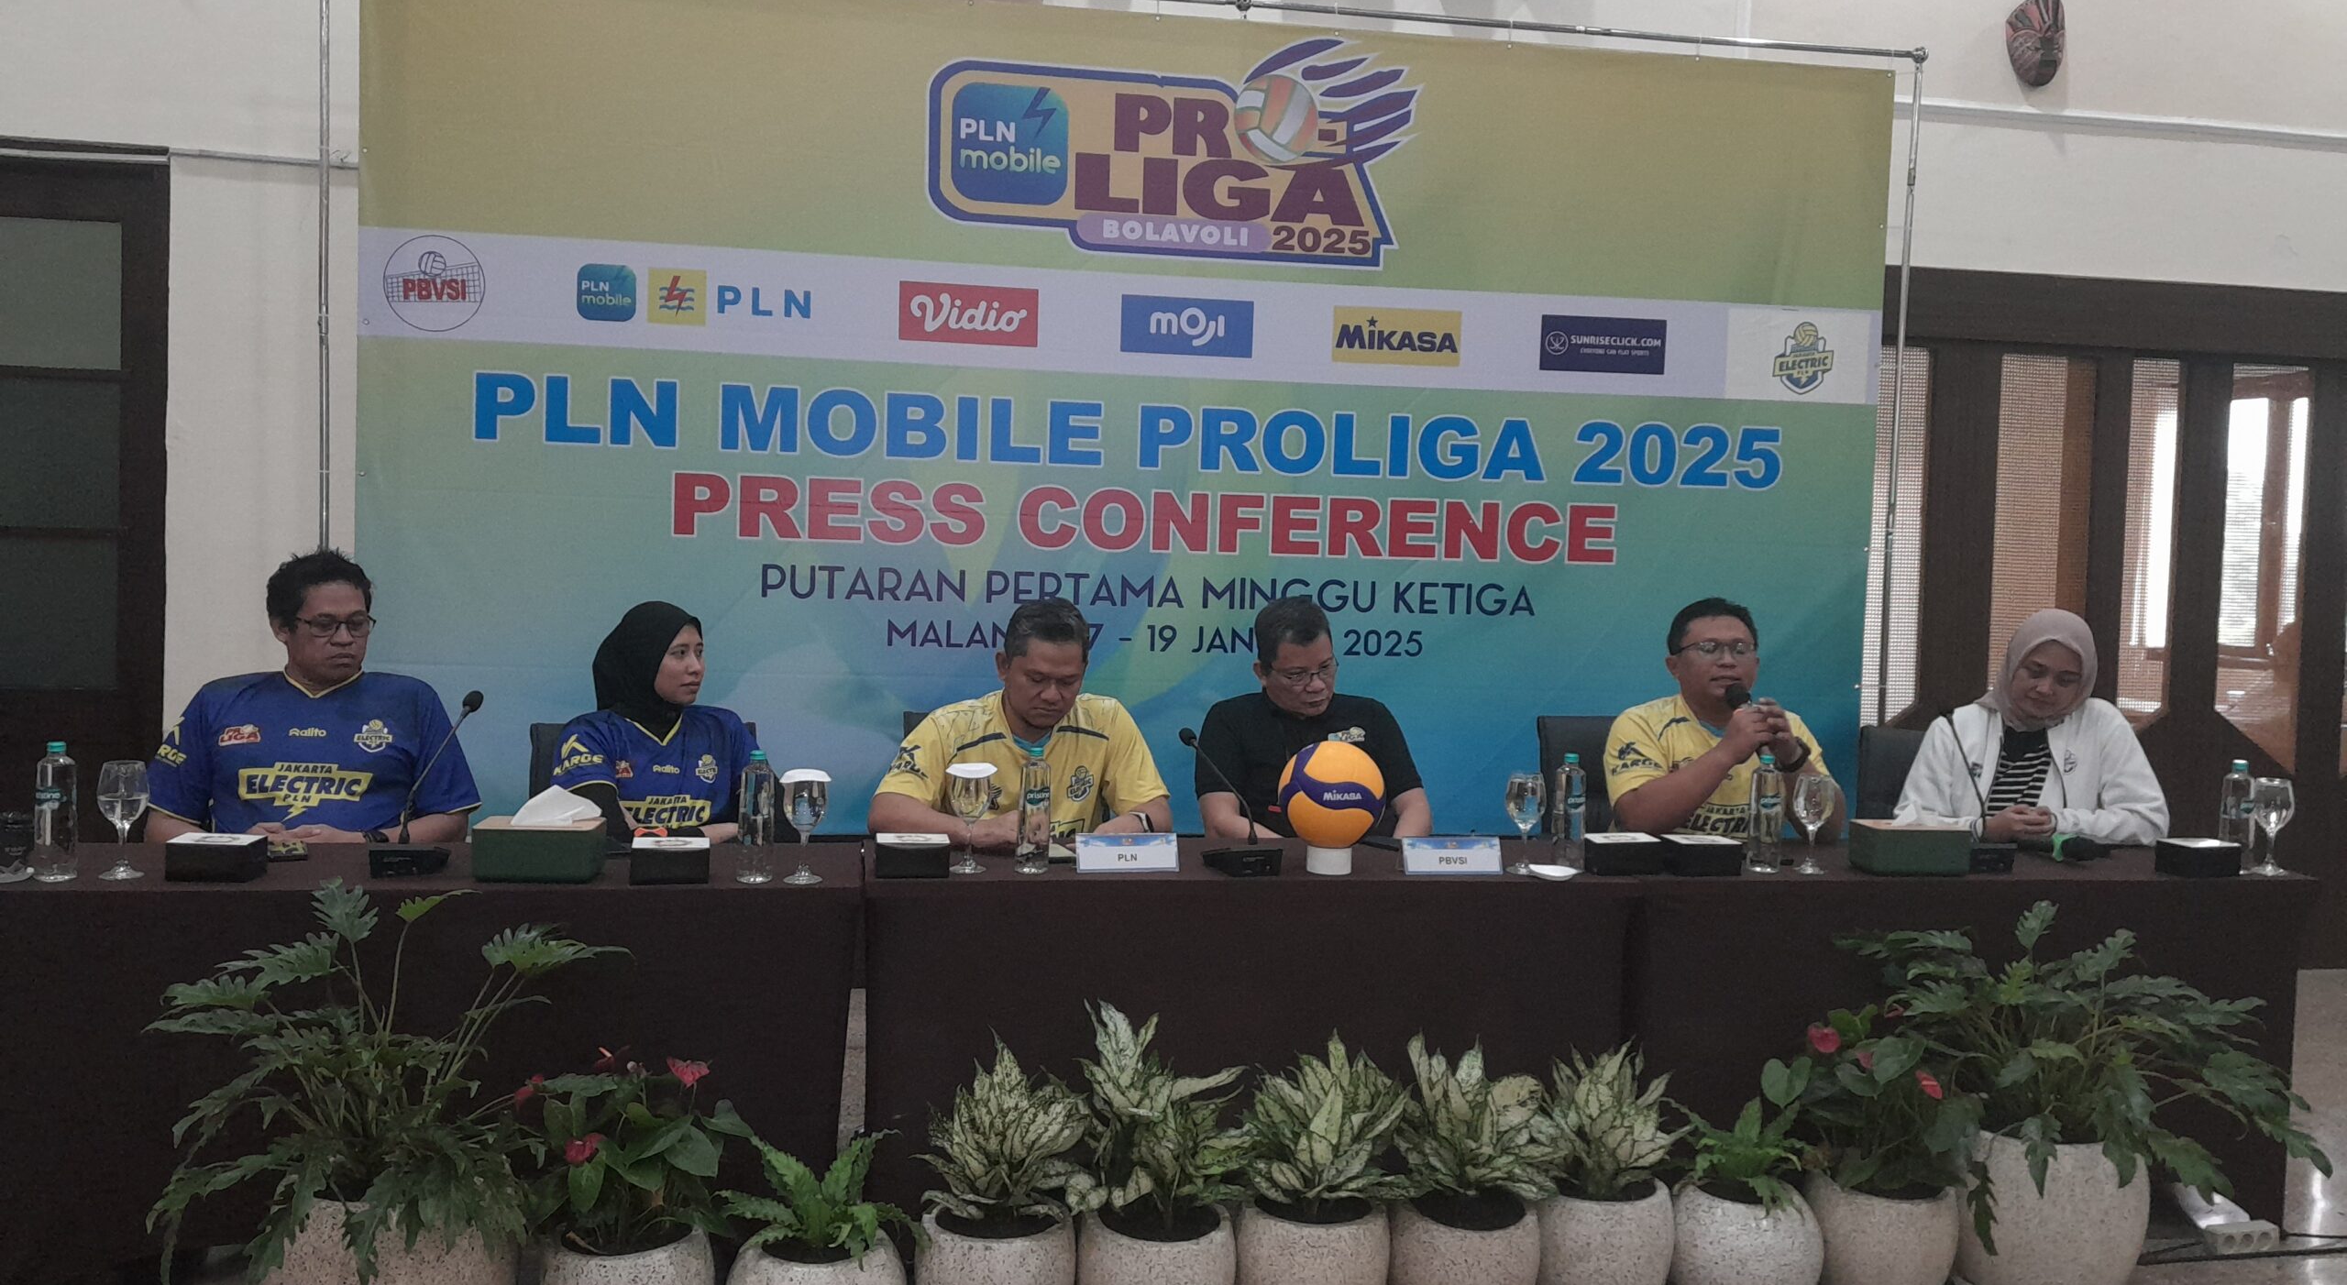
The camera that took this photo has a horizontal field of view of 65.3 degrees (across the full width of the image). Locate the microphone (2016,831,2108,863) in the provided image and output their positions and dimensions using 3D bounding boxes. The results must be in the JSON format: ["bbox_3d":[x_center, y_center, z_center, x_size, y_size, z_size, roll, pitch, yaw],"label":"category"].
[{"bbox_3d":[1.951,0.452,4.092,0.250,0.053,0.055,3,2,22],"label":"microphone"}]

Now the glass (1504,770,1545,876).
[{"bbox_3d":[0.706,0.359,3.662,0.081,0.194,0.081,1,2,-10],"label":"glass"}]

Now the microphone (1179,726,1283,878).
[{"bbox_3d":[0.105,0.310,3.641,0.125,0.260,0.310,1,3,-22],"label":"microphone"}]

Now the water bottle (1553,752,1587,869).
[{"bbox_3d":[0.807,0.342,3.710,0.065,0.230,0.065,1,3,-11],"label":"water bottle"}]

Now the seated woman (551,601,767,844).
[{"bbox_3d":[-1.043,0.538,3.780,0.520,1.239,0.760,1,2,-19],"label":"seated woman"}]

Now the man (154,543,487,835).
[{"bbox_3d":[-1.728,0.482,3.660,0.660,1.320,0.780,1,2,-20],"label":"man"}]

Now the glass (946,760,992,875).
[{"bbox_3d":[-0.385,0.333,3.467,0.087,0.198,0.087,1,2,-11],"label":"glass"}]

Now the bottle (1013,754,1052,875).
[{"bbox_3d":[-0.266,0.318,3.485,0.065,0.232,0.065,1,2,-10],"label":"bottle"}]

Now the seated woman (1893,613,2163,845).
[{"bbox_3d":[2.059,0.572,4.338,0.580,1.298,0.780,2,2,3],"label":"seated woman"}]

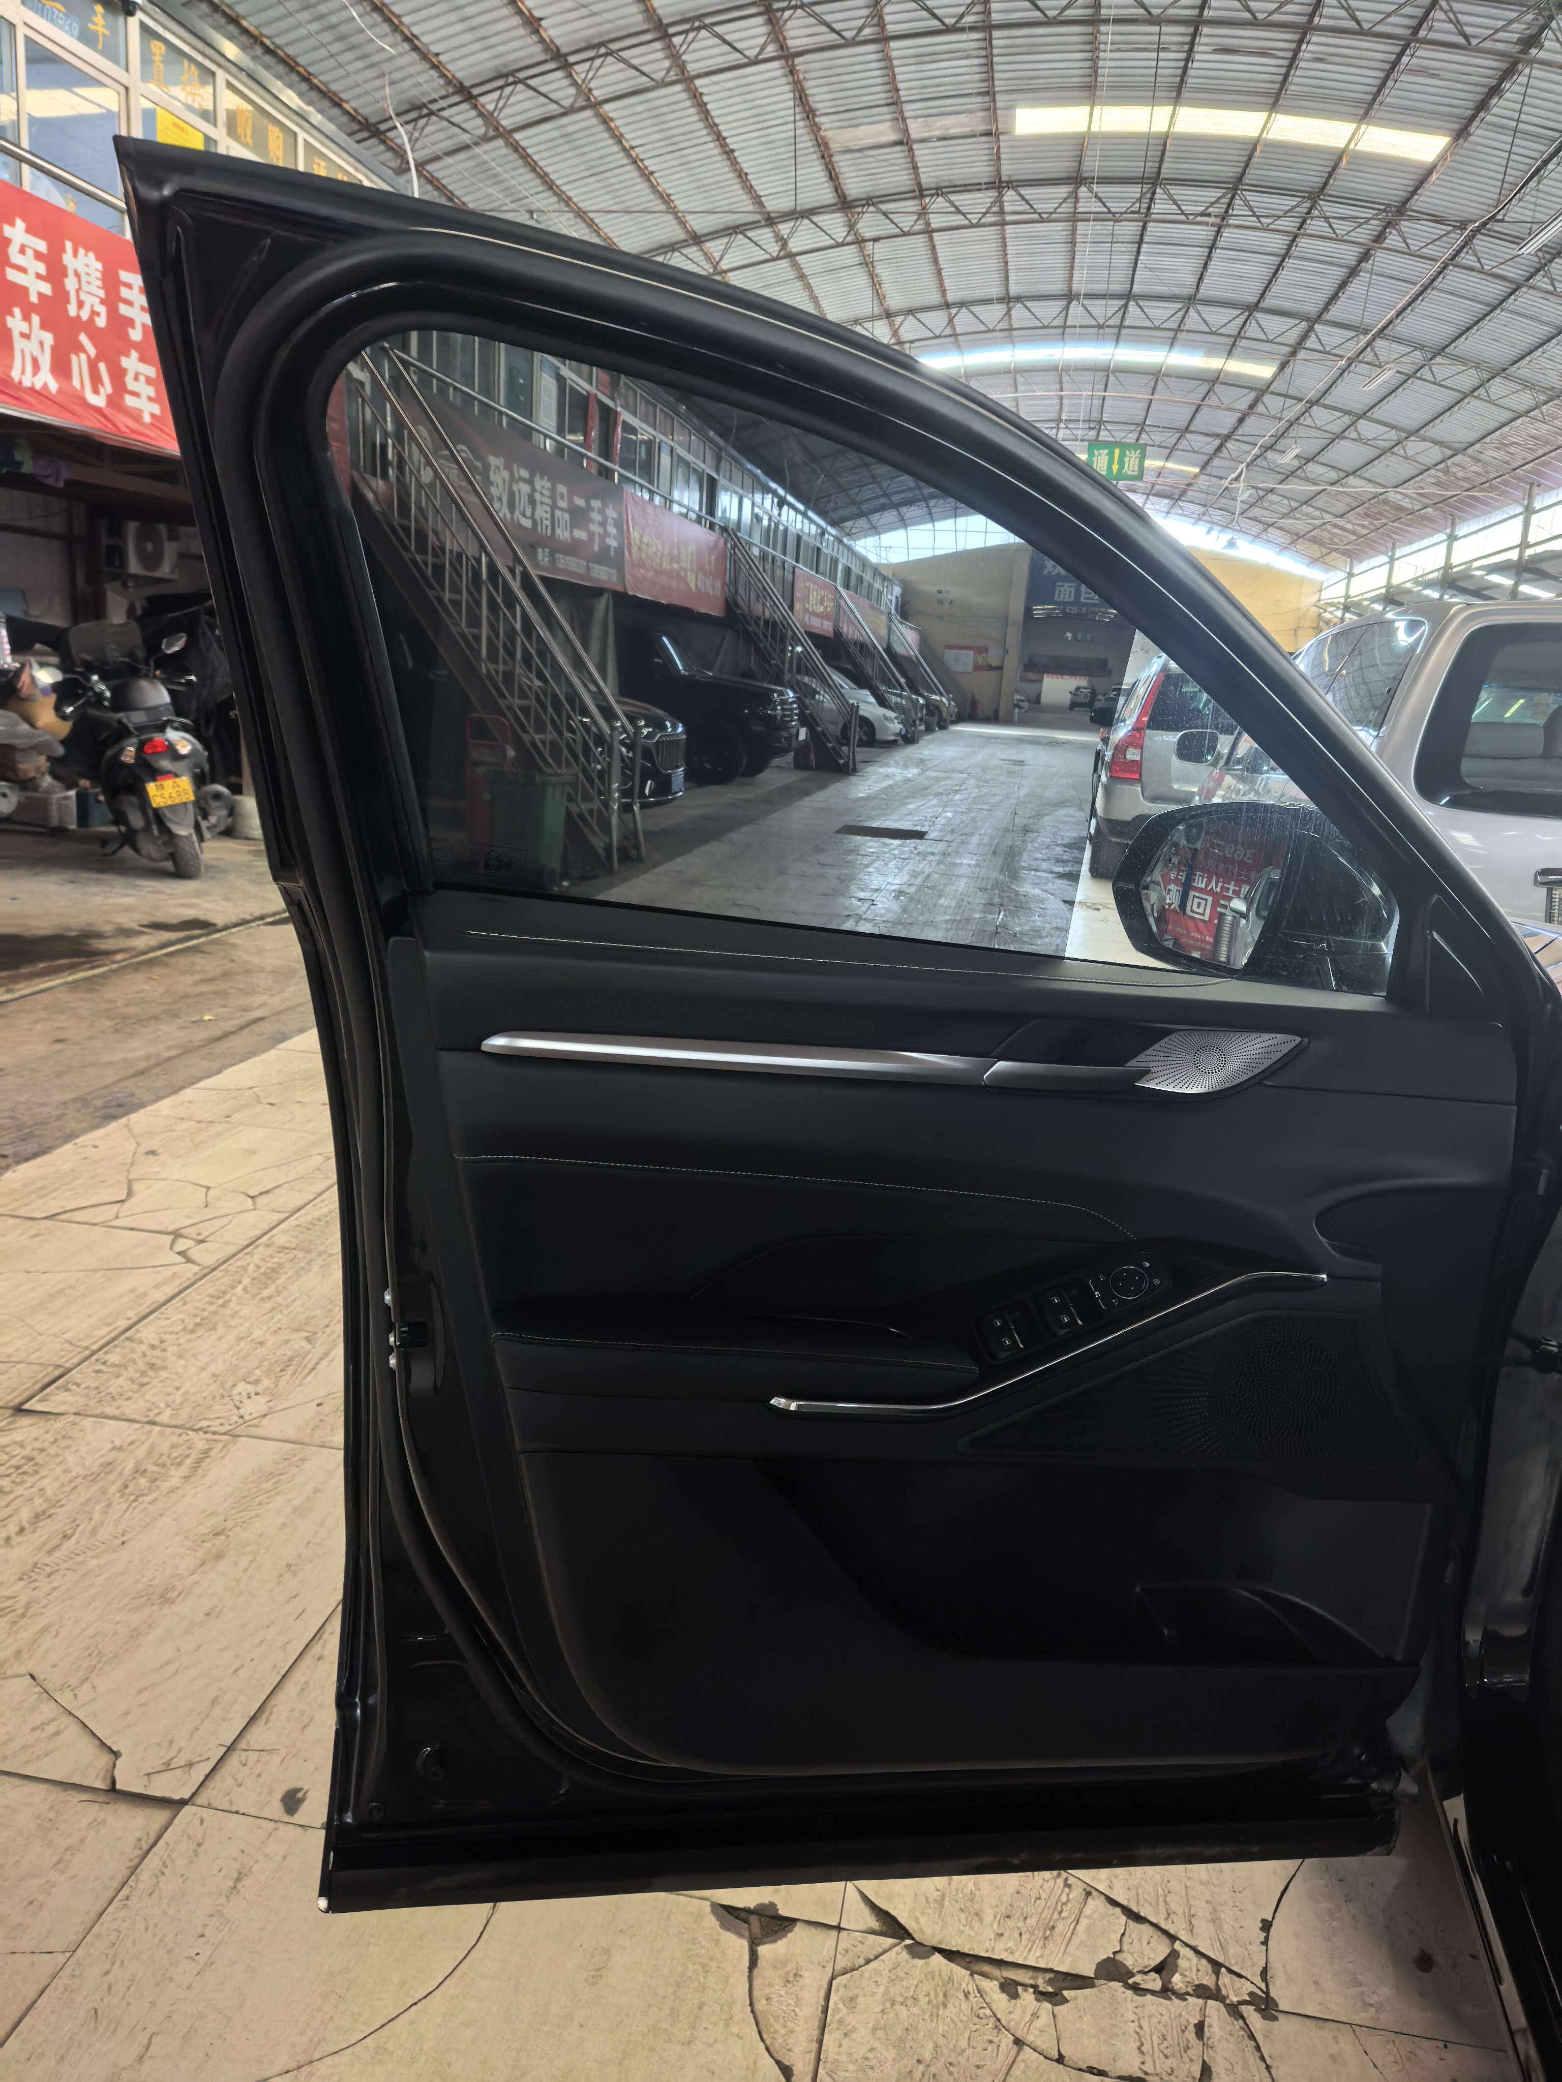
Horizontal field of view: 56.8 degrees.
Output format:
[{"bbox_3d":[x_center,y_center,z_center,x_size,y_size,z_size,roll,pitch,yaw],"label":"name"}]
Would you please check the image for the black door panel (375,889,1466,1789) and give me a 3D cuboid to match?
[{"bbox_3d":[0.116,0.252,1.082,0.791,0.710,0.140,1,14,-3],"label":"black door panel"}]

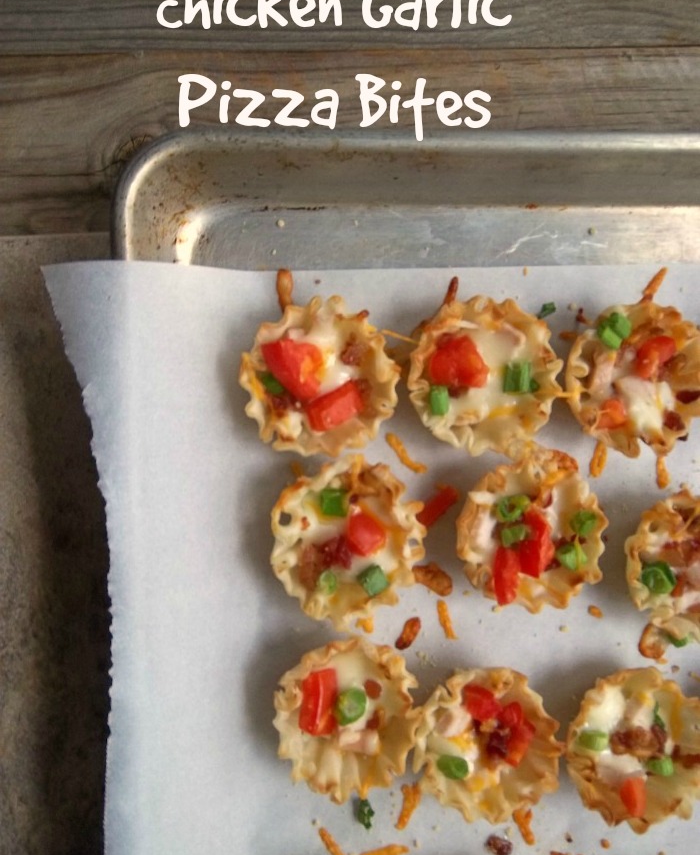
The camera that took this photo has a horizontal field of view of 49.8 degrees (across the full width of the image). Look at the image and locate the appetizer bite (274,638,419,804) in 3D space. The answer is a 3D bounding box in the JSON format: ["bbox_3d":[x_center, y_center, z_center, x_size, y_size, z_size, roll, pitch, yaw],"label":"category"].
[{"bbox_3d":[-0.001,0.088,0.240,0.044,0.024,0.051,0,92,0],"label":"appetizer bite"}]

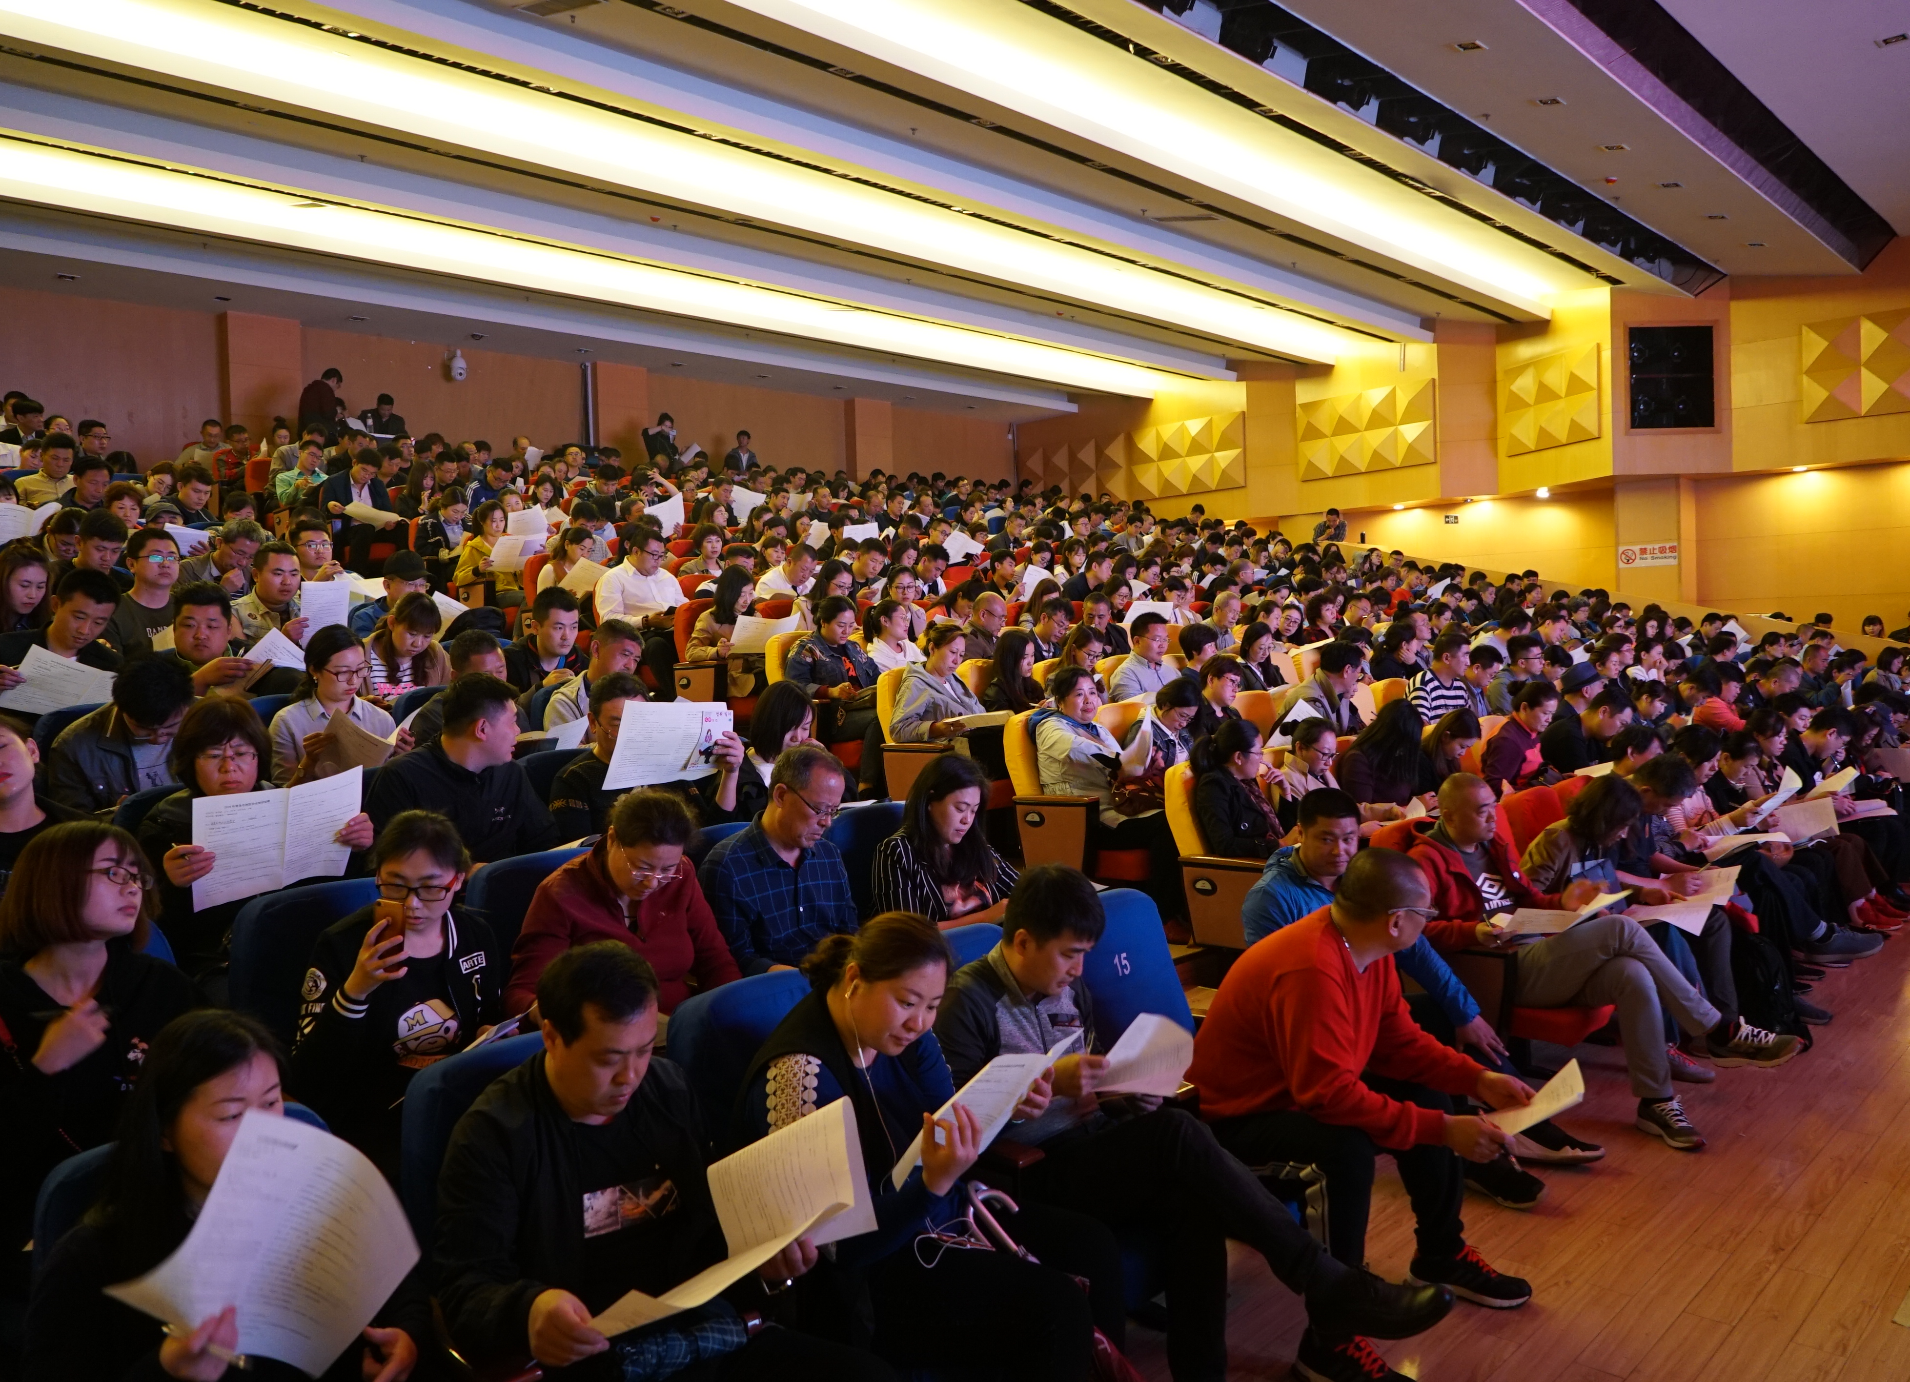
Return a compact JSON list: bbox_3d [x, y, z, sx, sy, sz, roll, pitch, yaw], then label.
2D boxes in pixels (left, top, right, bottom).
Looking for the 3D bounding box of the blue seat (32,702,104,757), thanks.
[{"bbox_3d":[-2.353,0.541,4.002,0.620,0.960,0.520,0,3,45],"label":"blue seat"}]

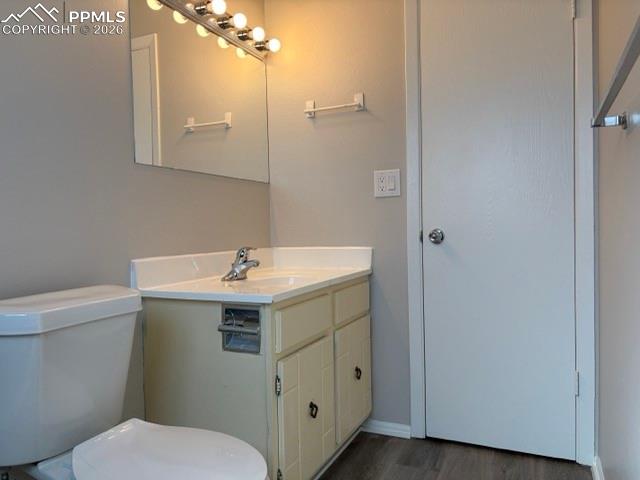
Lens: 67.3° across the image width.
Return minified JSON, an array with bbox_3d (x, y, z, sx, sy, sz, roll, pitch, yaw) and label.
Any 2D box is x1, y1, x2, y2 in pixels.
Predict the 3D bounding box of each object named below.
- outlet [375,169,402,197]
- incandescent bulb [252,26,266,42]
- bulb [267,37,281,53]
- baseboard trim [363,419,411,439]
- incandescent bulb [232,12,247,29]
[{"bbox_3d":[0.307,-0.258,2.196,0.120,0.122,0.010,0,2,25],"label":"outlet"},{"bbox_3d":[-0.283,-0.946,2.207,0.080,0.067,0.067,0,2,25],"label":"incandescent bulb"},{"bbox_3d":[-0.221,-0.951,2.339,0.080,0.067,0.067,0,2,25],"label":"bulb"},{"bbox_3d":[0.303,0.881,2.239,0.237,0.058,0.014,0,2,25],"label":"baseboard trim"},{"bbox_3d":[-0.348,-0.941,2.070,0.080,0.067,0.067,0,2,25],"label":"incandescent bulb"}]

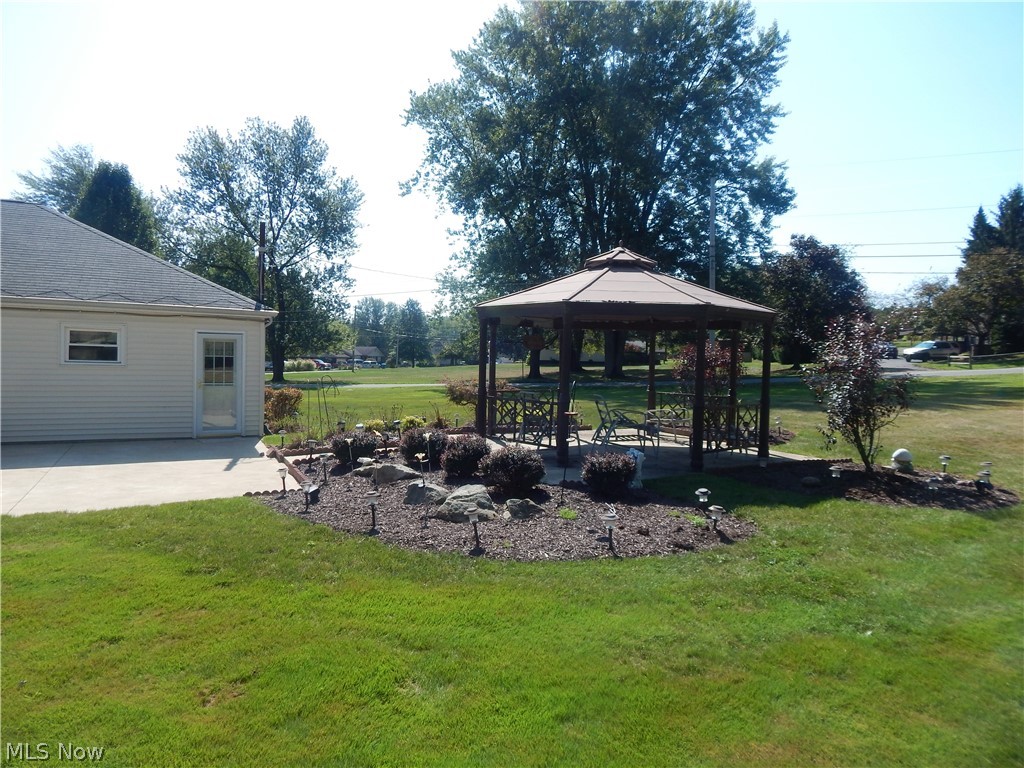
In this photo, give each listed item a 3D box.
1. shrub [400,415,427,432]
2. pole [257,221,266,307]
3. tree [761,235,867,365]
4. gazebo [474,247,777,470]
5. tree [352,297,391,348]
[{"bbox_3d":[-1.961,0.789,12.991,0.530,0.400,0.500,2,2,0],"label":"shrub"},{"bbox_3d":[-5.192,-2.500,13.500,0.170,1.800,0.170,1,2,-24],"label":"pole"},{"bbox_3d":[21.774,-5.958,47.000,7.300,9.500,7.300,3,2,25],"label":"tree"},{"bbox_3d":[1.971,-0.714,12.065,5.036,3.718,5.036,2,2,4],"label":"gazebo"},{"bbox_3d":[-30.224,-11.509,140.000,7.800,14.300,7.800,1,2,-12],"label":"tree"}]

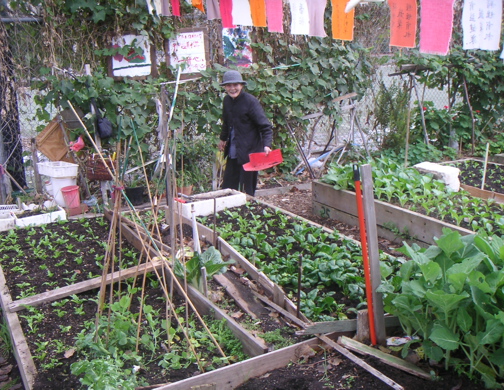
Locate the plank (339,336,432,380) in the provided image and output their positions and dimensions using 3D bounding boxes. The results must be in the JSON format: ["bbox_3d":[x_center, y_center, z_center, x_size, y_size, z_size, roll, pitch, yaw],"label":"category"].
[{"bbox_3d":[0.647,0.805,2.815,0.494,0.030,0.080,14,18,39],"label":"plank"}]

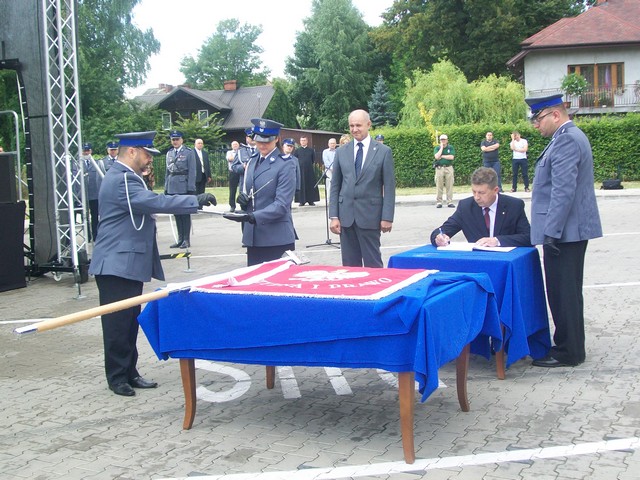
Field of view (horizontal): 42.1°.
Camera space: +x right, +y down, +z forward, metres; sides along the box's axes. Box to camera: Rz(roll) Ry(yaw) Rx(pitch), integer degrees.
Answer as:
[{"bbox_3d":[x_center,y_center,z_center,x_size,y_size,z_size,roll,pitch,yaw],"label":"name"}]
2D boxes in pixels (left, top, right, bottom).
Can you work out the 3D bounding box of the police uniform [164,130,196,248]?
[{"bbox_3d":[-2.232,-0.792,13.397,0.550,1.850,0.420,-2,6,5],"label":"police uniform"}]

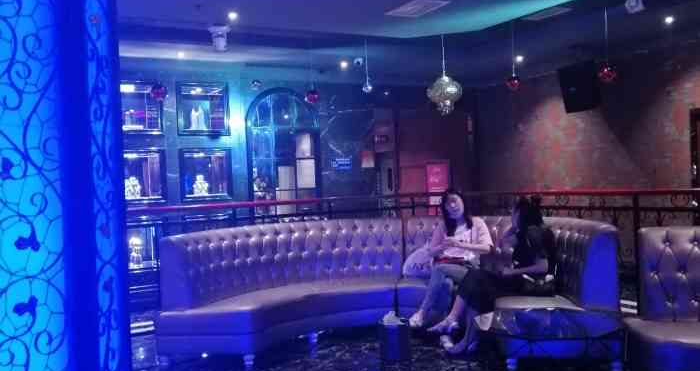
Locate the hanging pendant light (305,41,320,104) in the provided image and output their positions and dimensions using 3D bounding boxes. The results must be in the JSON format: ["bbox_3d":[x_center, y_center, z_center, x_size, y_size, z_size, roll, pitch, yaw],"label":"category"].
[{"bbox_3d":[-0.412,-1.246,7.664,0.160,0.696,0.160,-2,2,-3],"label":"hanging pendant light"}]

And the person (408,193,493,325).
[{"bbox_3d":[0.867,0.641,5.795,0.520,1.200,0.780,-2,1,30],"label":"person"}]

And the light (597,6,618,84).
[{"bbox_3d":[2.447,-1.333,6.665,0.180,0.714,0.180,-2,2,20],"label":"light"}]

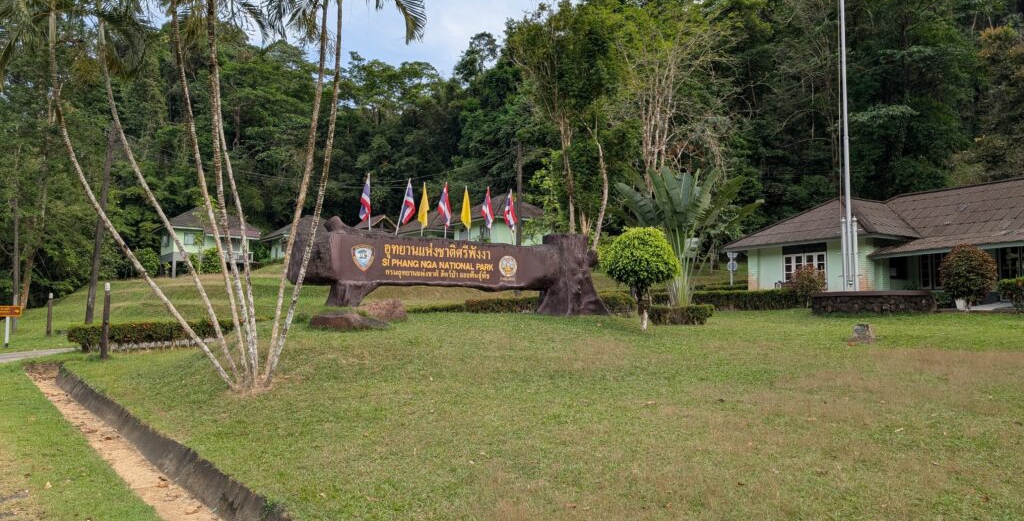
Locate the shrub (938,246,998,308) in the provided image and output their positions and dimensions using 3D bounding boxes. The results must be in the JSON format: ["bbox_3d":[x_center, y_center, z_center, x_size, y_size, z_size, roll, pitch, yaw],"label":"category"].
[{"bbox_3d":[15.055,0.545,23.500,1.850,2.150,1.850,0,-4,0],"label":"shrub"}]

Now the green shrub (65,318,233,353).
[{"bbox_3d":[-12.800,2.680,26.000,1.000,0.920,7.400,-1,-4,12],"label":"green shrub"}]

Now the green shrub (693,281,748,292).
[{"bbox_3d":[10.852,1.354,37.021,3.300,0.573,1.000,1,-4,-9],"label":"green shrub"}]

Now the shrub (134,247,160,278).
[{"bbox_3d":[-30.759,0.169,60.000,2.200,2.500,2.200,0,-4,0],"label":"shrub"}]

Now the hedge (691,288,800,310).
[{"bbox_3d":[8.600,1.460,26.600,0.800,0.740,4.400,4,-5,-44],"label":"hedge"}]

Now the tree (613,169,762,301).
[{"bbox_3d":[4.919,-0.583,20.156,3.800,4.272,2.200,0,-4,0],"label":"tree"}]

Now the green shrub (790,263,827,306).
[{"bbox_3d":[10.390,0.879,25.000,1.350,1.550,1.350,0,-4,0],"label":"green shrub"}]

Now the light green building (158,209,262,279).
[{"bbox_3d":[-26.922,-1.700,63.221,7.900,6.074,5.300,4,-6,-44],"label":"light green building"}]

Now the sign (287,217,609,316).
[{"bbox_3d":[-1.100,0.270,16.600,7.900,2.080,1.300,2,-4,-32],"label":"sign"}]

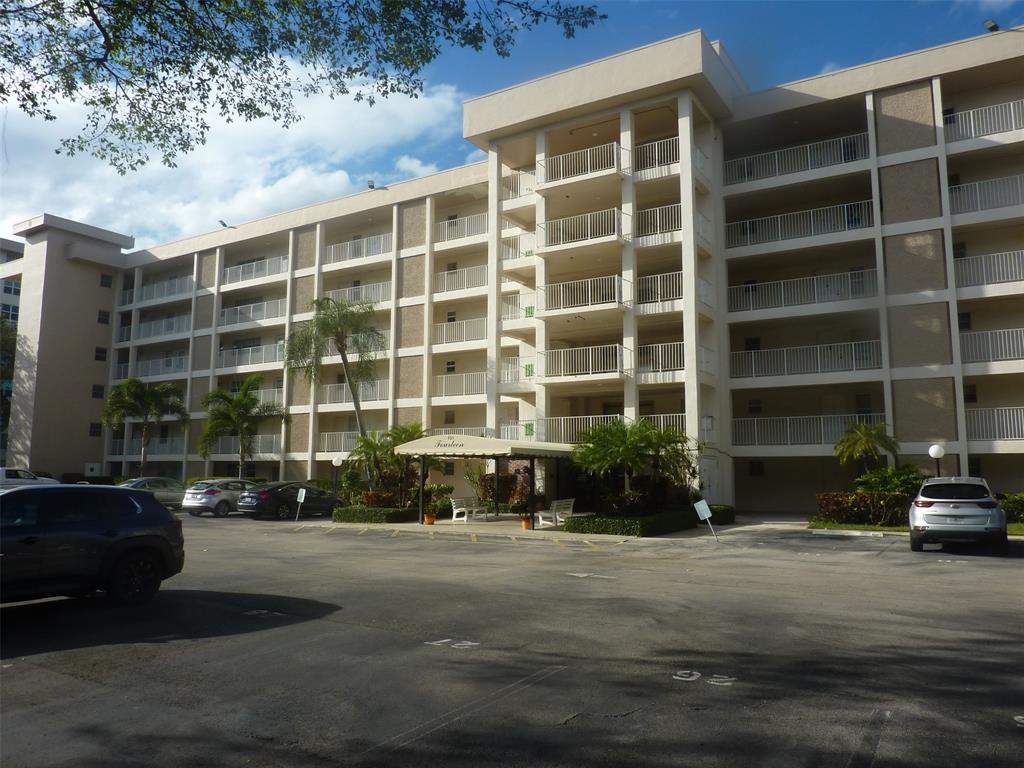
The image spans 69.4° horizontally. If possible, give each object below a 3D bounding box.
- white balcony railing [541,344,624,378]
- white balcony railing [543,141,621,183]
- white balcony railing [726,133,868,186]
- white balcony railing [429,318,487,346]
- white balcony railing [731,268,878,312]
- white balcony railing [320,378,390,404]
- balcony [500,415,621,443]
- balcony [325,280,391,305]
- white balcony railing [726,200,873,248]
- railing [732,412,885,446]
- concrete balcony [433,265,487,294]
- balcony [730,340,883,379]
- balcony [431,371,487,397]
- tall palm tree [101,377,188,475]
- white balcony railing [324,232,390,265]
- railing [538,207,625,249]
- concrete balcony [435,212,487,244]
[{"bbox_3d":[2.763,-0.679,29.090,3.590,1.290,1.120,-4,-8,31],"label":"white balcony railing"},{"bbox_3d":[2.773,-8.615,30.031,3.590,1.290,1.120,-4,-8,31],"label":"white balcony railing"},{"bbox_3d":[11.117,-8.819,29.196,5.450,1.060,0.100,-4,-8,31],"label":"white balcony railing"},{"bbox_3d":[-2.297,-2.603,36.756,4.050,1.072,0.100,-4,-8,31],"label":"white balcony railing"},{"bbox_3d":[11.121,-3.535,28.590,5.440,1.052,0.100,-4,-8,31],"label":"white balcony railing"},{"bbox_3d":[-8.277,0.742,40.572,5.450,1.497,1.000,-4,-8,31],"label":"white balcony railing"},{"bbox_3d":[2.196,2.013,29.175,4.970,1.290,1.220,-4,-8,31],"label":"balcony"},{"bbox_3d":[-8.389,-4.780,40.504,5.310,1.080,0.100,-4,-8,31],"label":"balcony"},{"bbox_3d":[11.127,-6.151,28.902,5.440,1.042,0.100,-4,-8,31],"label":"white balcony railing"},{"bbox_3d":[11.108,1.772,27.956,5.440,1.062,0.100,-4,-8,31],"label":"railing"},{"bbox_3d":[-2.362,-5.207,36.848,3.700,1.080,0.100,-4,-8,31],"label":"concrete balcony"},{"bbox_3d":[11.036,-0.888,28.080,5.420,1.080,0.100,-4,-8,31],"label":"balcony"},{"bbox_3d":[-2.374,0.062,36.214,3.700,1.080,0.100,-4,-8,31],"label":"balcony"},{"bbox_3d":[-21.983,3.210,44.071,4.710,7.260,4.710,4,-8,-26],"label":"tall palm tree"},{"bbox_3d":[-8.509,-7.468,41.177,5.350,1.092,0.100,-4,-8,31],"label":"white balcony railing"},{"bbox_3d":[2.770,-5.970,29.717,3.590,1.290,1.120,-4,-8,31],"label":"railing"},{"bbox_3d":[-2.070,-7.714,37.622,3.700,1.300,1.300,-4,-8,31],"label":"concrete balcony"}]

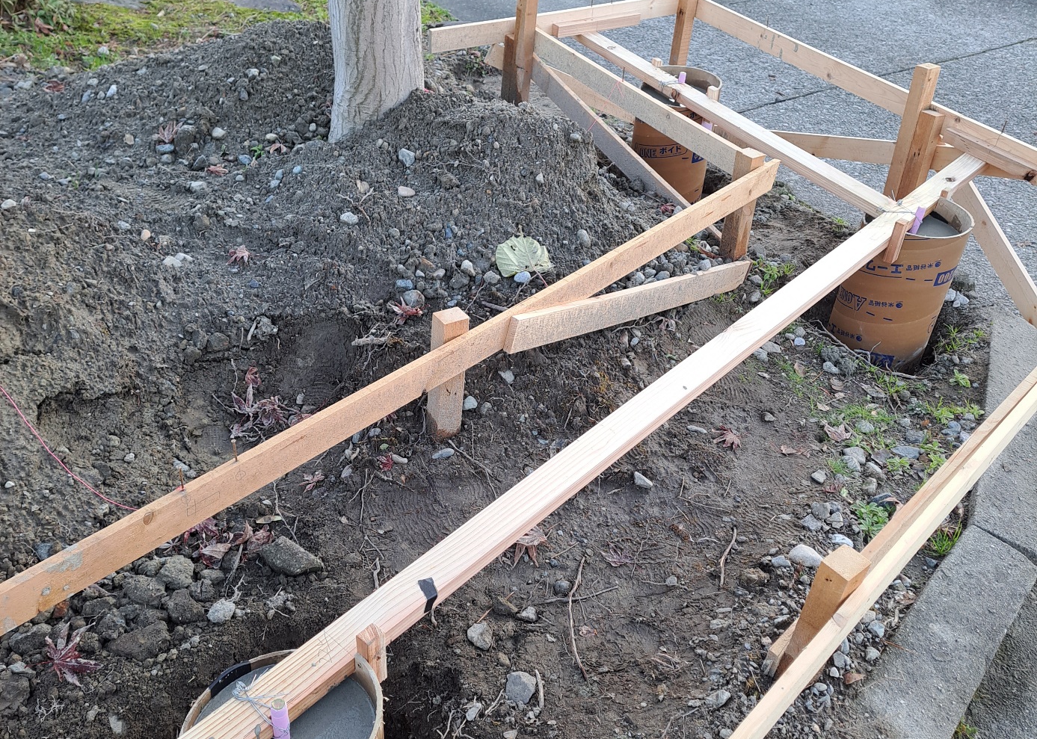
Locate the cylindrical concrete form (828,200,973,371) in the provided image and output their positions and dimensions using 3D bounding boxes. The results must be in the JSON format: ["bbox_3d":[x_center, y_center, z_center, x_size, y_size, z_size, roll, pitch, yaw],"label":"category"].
[{"bbox_3d":[1.194,-0.268,3.055,0.310,0.520,0.310,4,38,0],"label":"cylindrical concrete form"}]

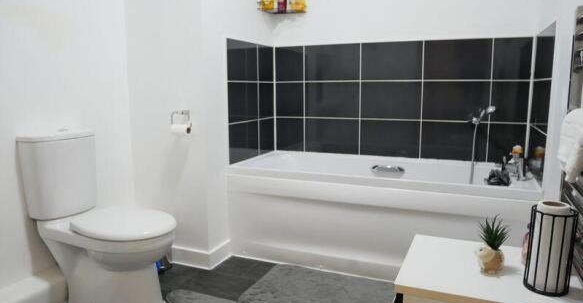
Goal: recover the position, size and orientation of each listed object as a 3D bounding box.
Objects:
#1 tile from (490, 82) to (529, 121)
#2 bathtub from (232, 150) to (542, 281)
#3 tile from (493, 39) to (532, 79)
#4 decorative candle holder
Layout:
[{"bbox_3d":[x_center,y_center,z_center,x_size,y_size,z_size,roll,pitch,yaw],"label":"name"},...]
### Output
[{"bbox_3d":[1.314,-0.296,2.630,0.212,0.249,0.010,3,9,22],"label":"tile"},{"bbox_3d":[0.514,0.356,2.636,1.635,0.560,0.700,3,9,22],"label":"bathtub"},{"bbox_3d":[1.300,-0.541,2.568,0.209,0.246,0.011,3,9,22],"label":"tile"},{"bbox_3d":[0.554,0.203,0.935,0.086,0.184,0.086,3,9,22],"label":"decorative candle holder"}]

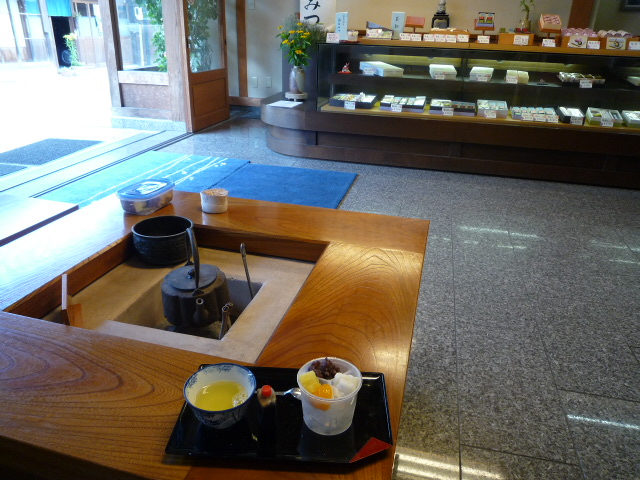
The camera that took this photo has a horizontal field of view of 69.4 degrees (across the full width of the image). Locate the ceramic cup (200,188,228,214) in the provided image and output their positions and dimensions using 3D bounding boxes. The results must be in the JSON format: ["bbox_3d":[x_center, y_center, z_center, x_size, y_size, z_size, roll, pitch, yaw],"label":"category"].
[{"bbox_3d":[-0.307,-0.114,1.358,0.081,0.053,0.081,1,24,-1],"label":"ceramic cup"}]

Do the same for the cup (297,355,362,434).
[{"bbox_3d":[0.012,0.210,0.615,0.085,0.067,0.085,1,24,-1],"label":"cup"}]

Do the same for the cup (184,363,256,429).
[{"bbox_3d":[-0.130,0.215,0.614,0.092,0.052,0.092,1,24,-1],"label":"cup"}]

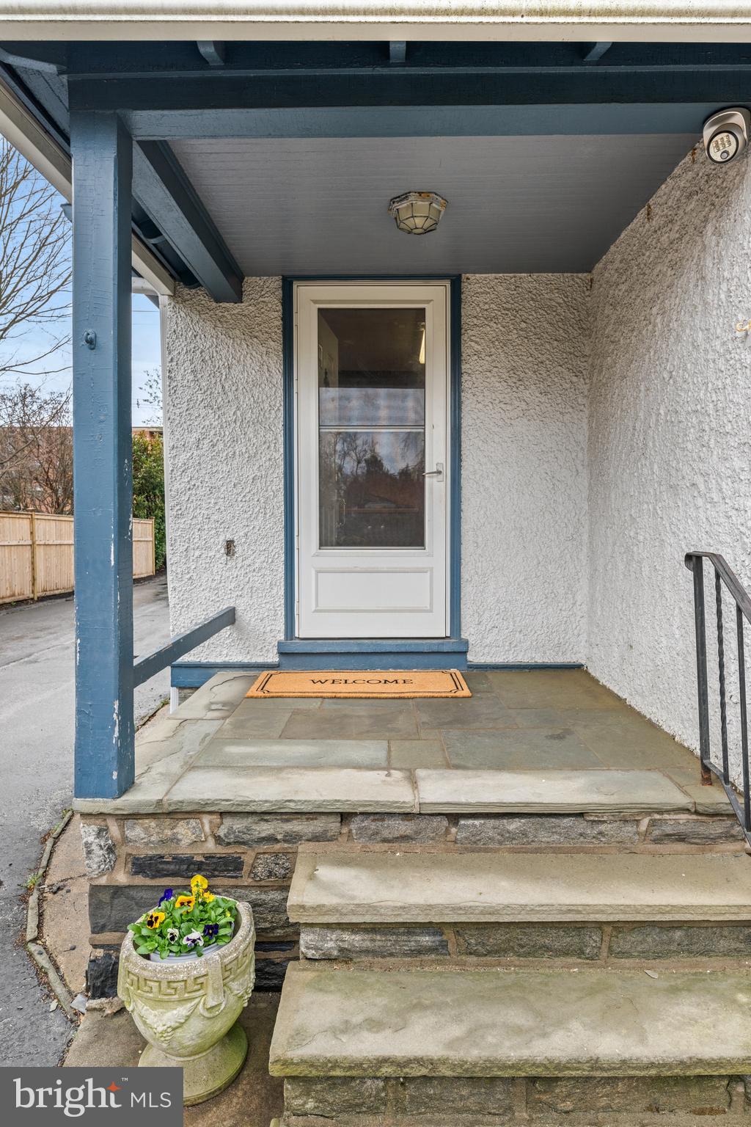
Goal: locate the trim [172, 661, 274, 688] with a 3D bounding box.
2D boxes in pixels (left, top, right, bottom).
[{"bbox_3d":[-0.854,0.630,3.540,0.610,0.150,0.045,0,2,1],"label":"trim"}]

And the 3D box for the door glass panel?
[{"bbox_3d":[-0.023,-0.771,3.570,0.620,1.375,0.030,0,2,1],"label":"door glass panel"}]

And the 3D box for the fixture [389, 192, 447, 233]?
[{"bbox_3d":[0.184,-1.511,2.730,0.255,0.120,0.255,0,2,1],"label":"fixture"}]

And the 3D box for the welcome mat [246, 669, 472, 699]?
[{"bbox_3d":[-0.079,0.620,3.245,1.090,0.020,0.460,0,2,1],"label":"welcome mat"}]

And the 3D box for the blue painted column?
[{"bbox_3d":[-0.849,-0.316,1.969,0.136,2.080,0.130,0,2,1],"label":"blue painted column"}]

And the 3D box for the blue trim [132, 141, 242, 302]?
[{"bbox_3d":[-0.824,-1.476,2.719,0.145,0.160,1.480,0,2,1],"label":"blue trim"}]

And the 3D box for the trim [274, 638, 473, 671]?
[{"bbox_3d":[-0.012,0.516,3.530,1.060,0.175,0.100,0,2,1],"label":"trim"}]

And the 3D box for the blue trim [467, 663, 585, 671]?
[{"bbox_3d":[0.847,0.581,3.530,0.665,0.050,0.035,0,2,1],"label":"blue trim"}]

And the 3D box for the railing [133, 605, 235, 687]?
[{"bbox_3d":[-0.832,0.345,2.817,0.042,0.090,1.430,0,4,1],"label":"railing"}]

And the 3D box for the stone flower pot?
[{"bbox_3d":[-0.521,1.214,1.763,0.365,0.355,0.365,0,2,1],"label":"stone flower pot"}]

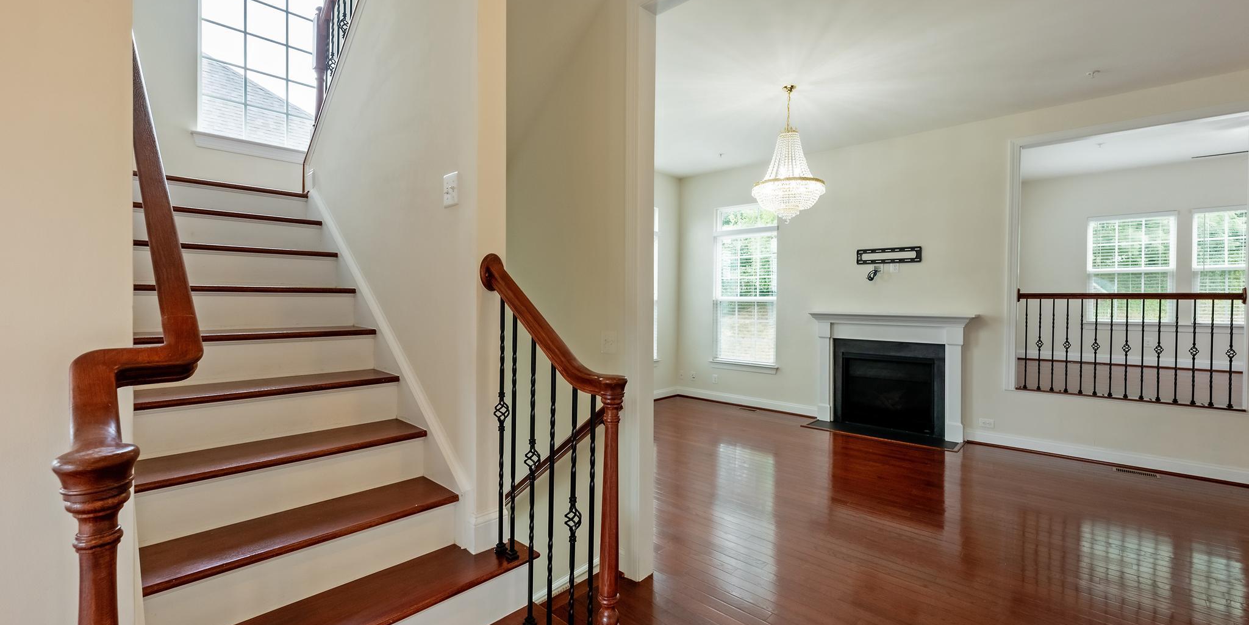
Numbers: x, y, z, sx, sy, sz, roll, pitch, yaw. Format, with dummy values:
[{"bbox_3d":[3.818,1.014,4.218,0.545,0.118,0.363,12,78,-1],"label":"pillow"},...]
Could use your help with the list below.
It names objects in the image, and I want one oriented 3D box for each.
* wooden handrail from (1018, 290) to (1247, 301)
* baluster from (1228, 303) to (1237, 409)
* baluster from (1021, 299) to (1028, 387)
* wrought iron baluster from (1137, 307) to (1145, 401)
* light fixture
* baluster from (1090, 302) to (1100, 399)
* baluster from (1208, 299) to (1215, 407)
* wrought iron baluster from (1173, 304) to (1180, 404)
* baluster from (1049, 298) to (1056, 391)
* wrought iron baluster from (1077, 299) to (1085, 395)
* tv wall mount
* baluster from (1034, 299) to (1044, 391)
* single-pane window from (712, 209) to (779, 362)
[{"bbox_3d":[4.414,-0.144,4.328,1.400,0.070,0.070,2,1,42],"label":"wooden handrail"},{"bbox_3d":[4.886,0.338,3.910,0.046,0.877,0.046,2,1,42],"label":"baluster"},{"bbox_3d":[3.935,0.312,4.758,0.032,0.877,0.032,2,1,42],"label":"baluster"},{"bbox_3d":[4.647,0.337,4.358,0.030,0.901,0.030,2,2,43],"label":"wrought iron baluster"},{"bbox_3d":[1.426,-1.380,4.242,0.604,1.188,0.604,2,1,42],"label":"light fixture"},{"bbox_3d":[4.302,0.323,4.431,0.046,0.877,0.046,2,1,42],"label":"baluster"},{"bbox_3d":[4.812,0.333,3.976,0.032,0.877,0.032,2,1,42],"label":"baluster"},{"bbox_3d":[4.797,0.340,4.220,0.030,0.900,0.030,2,2,43],"label":"wrought iron baluster"},{"bbox_3d":[4.206,0.321,4.766,0.030,0.904,0.030,2,2,43],"label":"baluster"},{"bbox_3d":[4.356,0.326,4.627,0.030,0.903,0.030,2,2,43],"label":"wrought iron baluster"},{"bbox_3d":[3.086,-0.659,5.678,0.684,0.173,0.035,2,2,43],"label":"tv wall mount"},{"bbox_3d":[4.011,0.315,4.690,0.046,0.877,0.046,2,1,42],"label":"baluster"},{"bbox_3d":[1.689,-0.389,6.795,0.977,2.220,0.100,2,1,42],"label":"single-pane window"}]

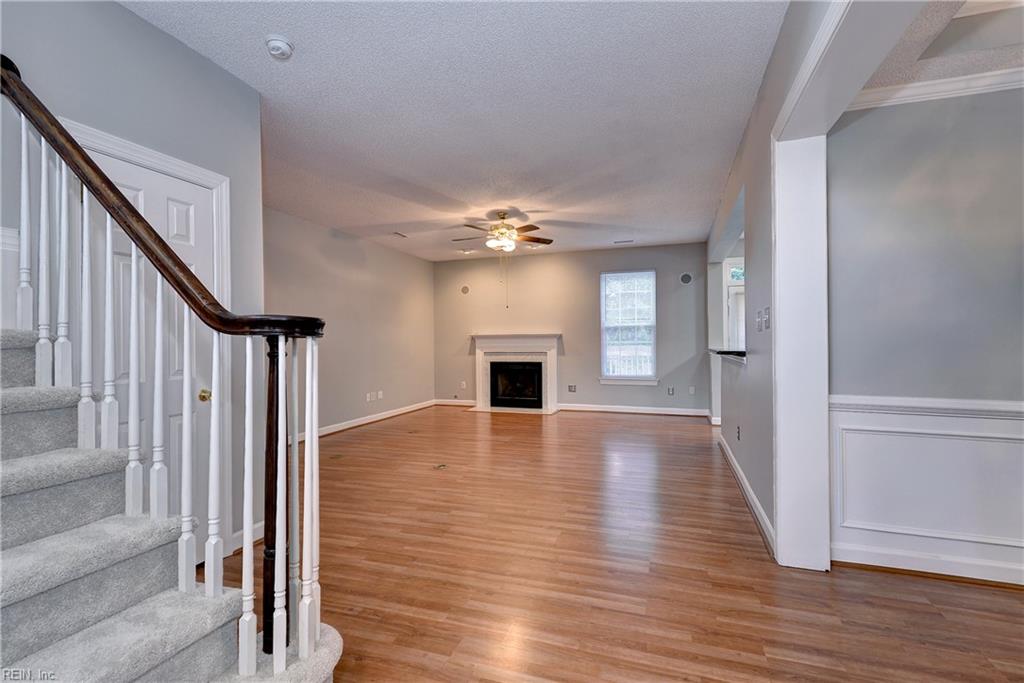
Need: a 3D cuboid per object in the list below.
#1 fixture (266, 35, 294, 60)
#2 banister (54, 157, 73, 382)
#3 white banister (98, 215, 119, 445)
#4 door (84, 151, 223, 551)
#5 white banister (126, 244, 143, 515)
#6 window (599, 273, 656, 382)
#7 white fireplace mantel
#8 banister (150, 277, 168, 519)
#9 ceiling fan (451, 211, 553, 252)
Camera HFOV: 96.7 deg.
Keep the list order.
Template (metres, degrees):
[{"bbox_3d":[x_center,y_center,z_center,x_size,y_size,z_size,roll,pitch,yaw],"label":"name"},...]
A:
[{"bbox_3d":[-1.179,-1.483,2.311,0.132,0.048,0.132,0,0,19],"label":"fixture"},{"bbox_3d":[-1.639,-0.245,1.669,0.034,0.827,0.034,0,0,19],"label":"banister"},{"bbox_3d":[-1.405,-0.036,1.588,0.034,0.821,0.034,0,0,19],"label":"white banister"},{"bbox_3d":[-1.768,0.211,2.250,0.045,2.033,0.608,0,0,19],"label":"door"},{"bbox_3d":[-1.284,0.128,1.546,0.034,0.925,0.034,0,0,19],"label":"white banister"},{"bbox_3d":[1.911,-0.249,7.471,0.887,1.784,0.100,0,0,19],"label":"window"},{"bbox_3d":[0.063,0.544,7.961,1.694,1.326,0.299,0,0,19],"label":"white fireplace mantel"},{"bbox_3d":[-1.164,0.178,1.505,0.034,0.813,0.034,0,0,19],"label":"banister"},{"bbox_3d":[-0.096,-1.276,5.412,1.286,0.478,1.266,0,0,19],"label":"ceiling fan"}]

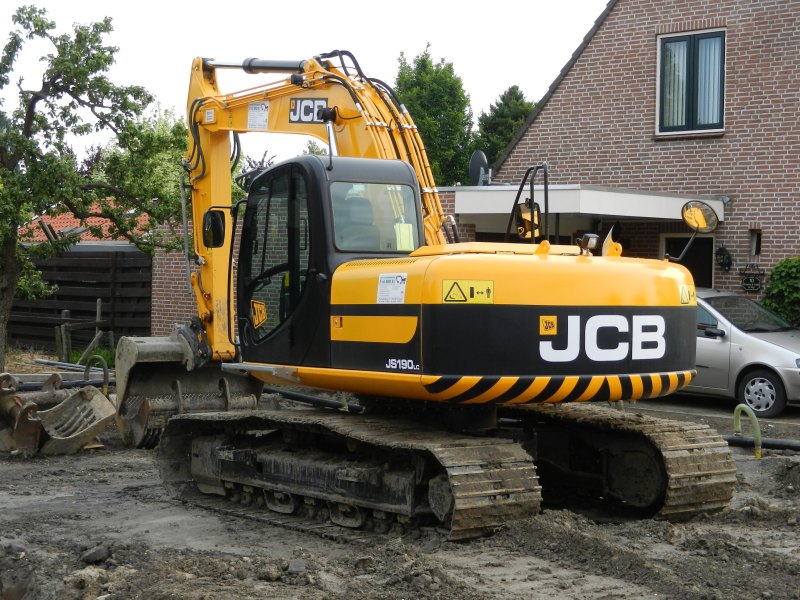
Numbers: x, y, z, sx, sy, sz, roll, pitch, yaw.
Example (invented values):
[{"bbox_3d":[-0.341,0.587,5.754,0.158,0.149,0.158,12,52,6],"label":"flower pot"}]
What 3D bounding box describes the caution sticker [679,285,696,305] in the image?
[{"bbox_3d":[2.448,-0.044,11.744,0.020,0.180,0.360,0,-1,30],"label":"caution sticker"}]

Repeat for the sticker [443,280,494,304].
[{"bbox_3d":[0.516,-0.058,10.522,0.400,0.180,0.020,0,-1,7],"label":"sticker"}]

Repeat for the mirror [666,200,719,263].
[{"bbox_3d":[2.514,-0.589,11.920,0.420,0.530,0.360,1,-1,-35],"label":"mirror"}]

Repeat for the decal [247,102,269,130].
[{"bbox_3d":[-1.536,-1.984,14.975,0.010,0.297,0.425,1,-1,-35],"label":"decal"}]

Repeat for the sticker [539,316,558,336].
[{"bbox_3d":[1.149,0.200,10.725,0.153,0.143,0.010,1,-1,-23],"label":"sticker"}]

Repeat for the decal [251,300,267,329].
[{"bbox_3d":[-1.312,0.135,12.898,0.010,0.265,0.310,1,-1,-35],"label":"decal"}]

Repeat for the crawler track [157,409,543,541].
[{"bbox_3d":[-0.635,1.493,12.024,0.885,0.850,4.450,1,-1,-39],"label":"crawler track"}]

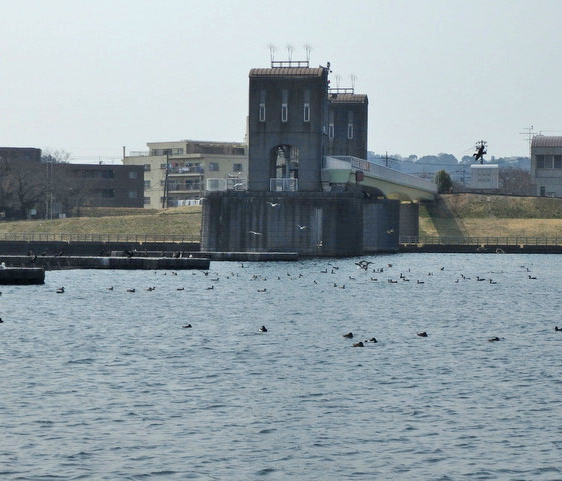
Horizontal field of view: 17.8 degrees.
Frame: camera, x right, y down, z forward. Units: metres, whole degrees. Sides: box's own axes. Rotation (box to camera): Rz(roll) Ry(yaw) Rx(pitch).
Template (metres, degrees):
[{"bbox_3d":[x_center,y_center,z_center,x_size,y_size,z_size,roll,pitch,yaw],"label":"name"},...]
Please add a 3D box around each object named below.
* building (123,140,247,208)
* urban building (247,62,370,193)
[{"bbox_3d":[-15.601,-10.912,306.000,11.500,12.000,20.000,0,0,-44],"label":"building"},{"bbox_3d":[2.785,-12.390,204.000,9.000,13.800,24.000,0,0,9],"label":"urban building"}]

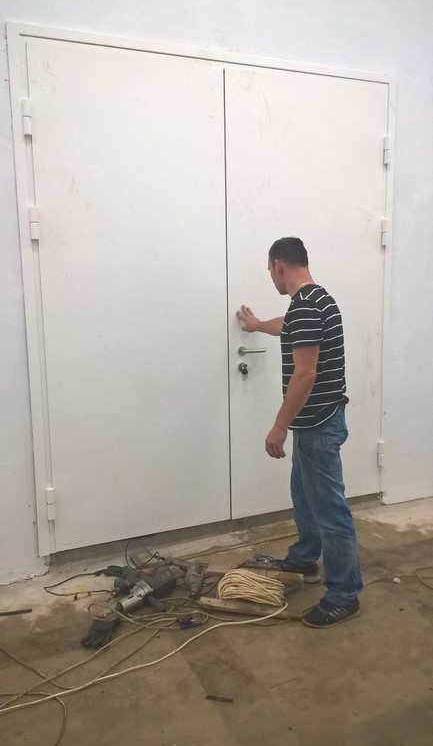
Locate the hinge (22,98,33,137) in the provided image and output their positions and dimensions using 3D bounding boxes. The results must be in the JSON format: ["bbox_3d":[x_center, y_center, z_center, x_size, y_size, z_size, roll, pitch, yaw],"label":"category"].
[{"bbox_3d":[-0.881,-1.190,2.943,0.040,0.160,0.040,-5,9,-23],"label":"hinge"}]

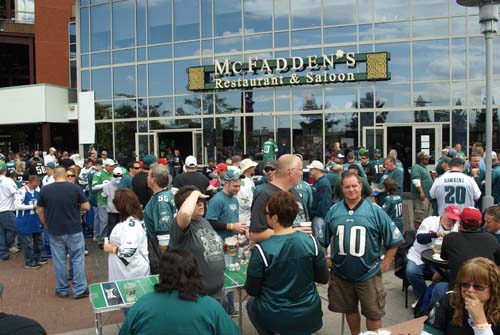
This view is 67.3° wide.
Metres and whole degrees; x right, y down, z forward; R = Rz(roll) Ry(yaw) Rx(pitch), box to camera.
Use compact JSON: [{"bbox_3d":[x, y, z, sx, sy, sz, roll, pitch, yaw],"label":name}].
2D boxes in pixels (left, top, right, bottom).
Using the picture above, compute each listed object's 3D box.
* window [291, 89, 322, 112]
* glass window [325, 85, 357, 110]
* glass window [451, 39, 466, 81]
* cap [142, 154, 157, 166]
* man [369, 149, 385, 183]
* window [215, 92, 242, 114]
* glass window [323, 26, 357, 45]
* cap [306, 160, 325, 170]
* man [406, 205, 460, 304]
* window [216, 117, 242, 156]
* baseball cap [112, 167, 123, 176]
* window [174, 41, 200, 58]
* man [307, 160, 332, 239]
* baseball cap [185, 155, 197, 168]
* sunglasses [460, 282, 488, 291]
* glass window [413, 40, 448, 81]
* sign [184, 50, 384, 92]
[{"bbox_3d":[2.282,-2.742,15.218,1.296,0.907,0.080,0,3,18],"label":"window"},{"bbox_3d":[3.409,-2.612,14.165,1.220,0.870,0.100,0,1,14],"label":"glass window"},{"bbox_3d":[7.385,-3.864,13.276,0.525,1.491,0.100,0,1,11],"label":"glass window"},{"bbox_3d":[-1.445,-0.112,5.450,0.180,0.140,0.260,-1,3,-12],"label":"cap"},{"bbox_3d":[3.354,0.426,9.844,0.560,1.820,0.360,0,3,13],"label":"man"},{"bbox_3d":[-0.871,-2.685,15.907,1.270,0.890,0.080,0,3,16],"label":"window"},{"bbox_3d":[3.523,-5.196,14.690,1.296,0.666,0.080,0,3,18],"label":"glass window"},{"bbox_3d":[0.977,-0.030,5.600,0.270,0.150,0.180,-1,3,-1],"label":"cap"},{"bbox_3d":[2.236,1.066,4.550,0.540,1.220,0.700,-3,4,-43],"label":"man"},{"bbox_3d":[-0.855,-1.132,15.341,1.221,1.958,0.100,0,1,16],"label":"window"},{"bbox_3d":[-2.722,0.083,7.750,0.180,0.140,0.250,-2,3,-25],"label":"baseball cap"},{"bbox_3d":[-2.666,-4.976,15.812,1.223,0.651,0.100,0,1,18],"label":"window"},{"bbox_3d":[1.095,0.787,5.818,0.420,1.790,0.520,-1,1,-15],"label":"man"},{"bbox_3d":[-0.900,-0.092,5.750,0.180,0.140,0.260,-2,3,-14],"label":"baseball cap"},{"bbox_3d":[1.276,0.675,2.130,0.130,0.045,0.140,-3,4,-40],"label":"sunglasses"},{"bbox_3d":[7.134,-4.237,14.800,1.380,1.670,0.080,0,3,11],"label":"glass window"},{"bbox_3d":[1.273,-3.833,15.046,8.242,1.094,0.300,0,3,15],"label":"sign"}]

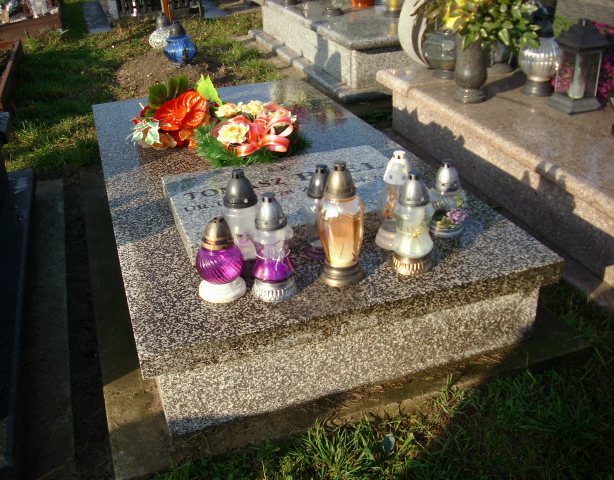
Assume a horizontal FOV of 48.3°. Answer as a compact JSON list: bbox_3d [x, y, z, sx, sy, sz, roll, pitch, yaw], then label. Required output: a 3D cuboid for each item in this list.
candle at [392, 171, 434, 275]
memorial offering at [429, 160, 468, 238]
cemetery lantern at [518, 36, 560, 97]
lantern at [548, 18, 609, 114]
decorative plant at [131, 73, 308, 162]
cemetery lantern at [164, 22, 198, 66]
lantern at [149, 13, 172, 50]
[{"bbox_3d":[0.256,-0.048,1.639,0.101,0.246,0.101,-3,27,1],"label":"candle"},{"bbox_3d":[0.378,-0.114,1.811,0.100,0.196,0.100,-3,27,1],"label":"memorial offering"},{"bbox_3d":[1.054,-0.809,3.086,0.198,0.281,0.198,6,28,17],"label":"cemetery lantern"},{"bbox_3d":[1.014,-0.651,2.547,0.149,0.314,0.149,-11,28,-15],"label":"lantern"},{"bbox_3d":[-0.322,-0.466,2.627,0.636,0.212,0.382,1,27,8],"label":"decorative plant"},{"bbox_3d":[-0.838,-1.305,4.529,0.219,0.265,0.219,-7,27,-8],"label":"cemetery lantern"},{"bbox_3d":[-1.030,-1.503,4.946,0.212,0.262,0.212,-8,27,-9],"label":"lantern"}]

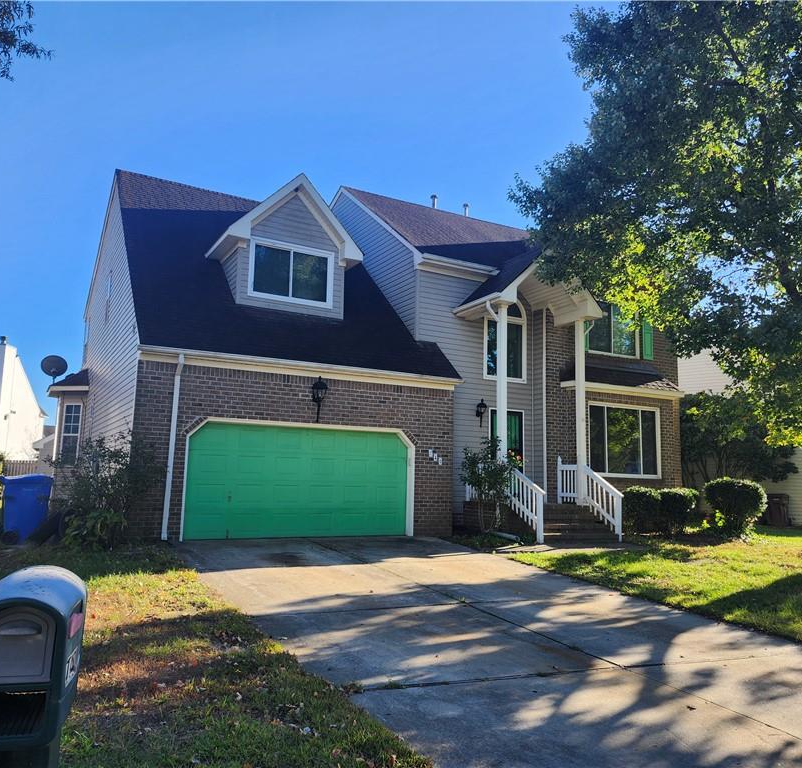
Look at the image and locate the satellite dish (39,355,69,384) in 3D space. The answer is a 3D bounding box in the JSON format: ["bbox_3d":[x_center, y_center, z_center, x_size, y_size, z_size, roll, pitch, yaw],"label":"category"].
[{"bbox_3d":[-10.232,-0.457,20.062,0.750,0.780,0.520,3,-8,-15],"label":"satellite dish"}]

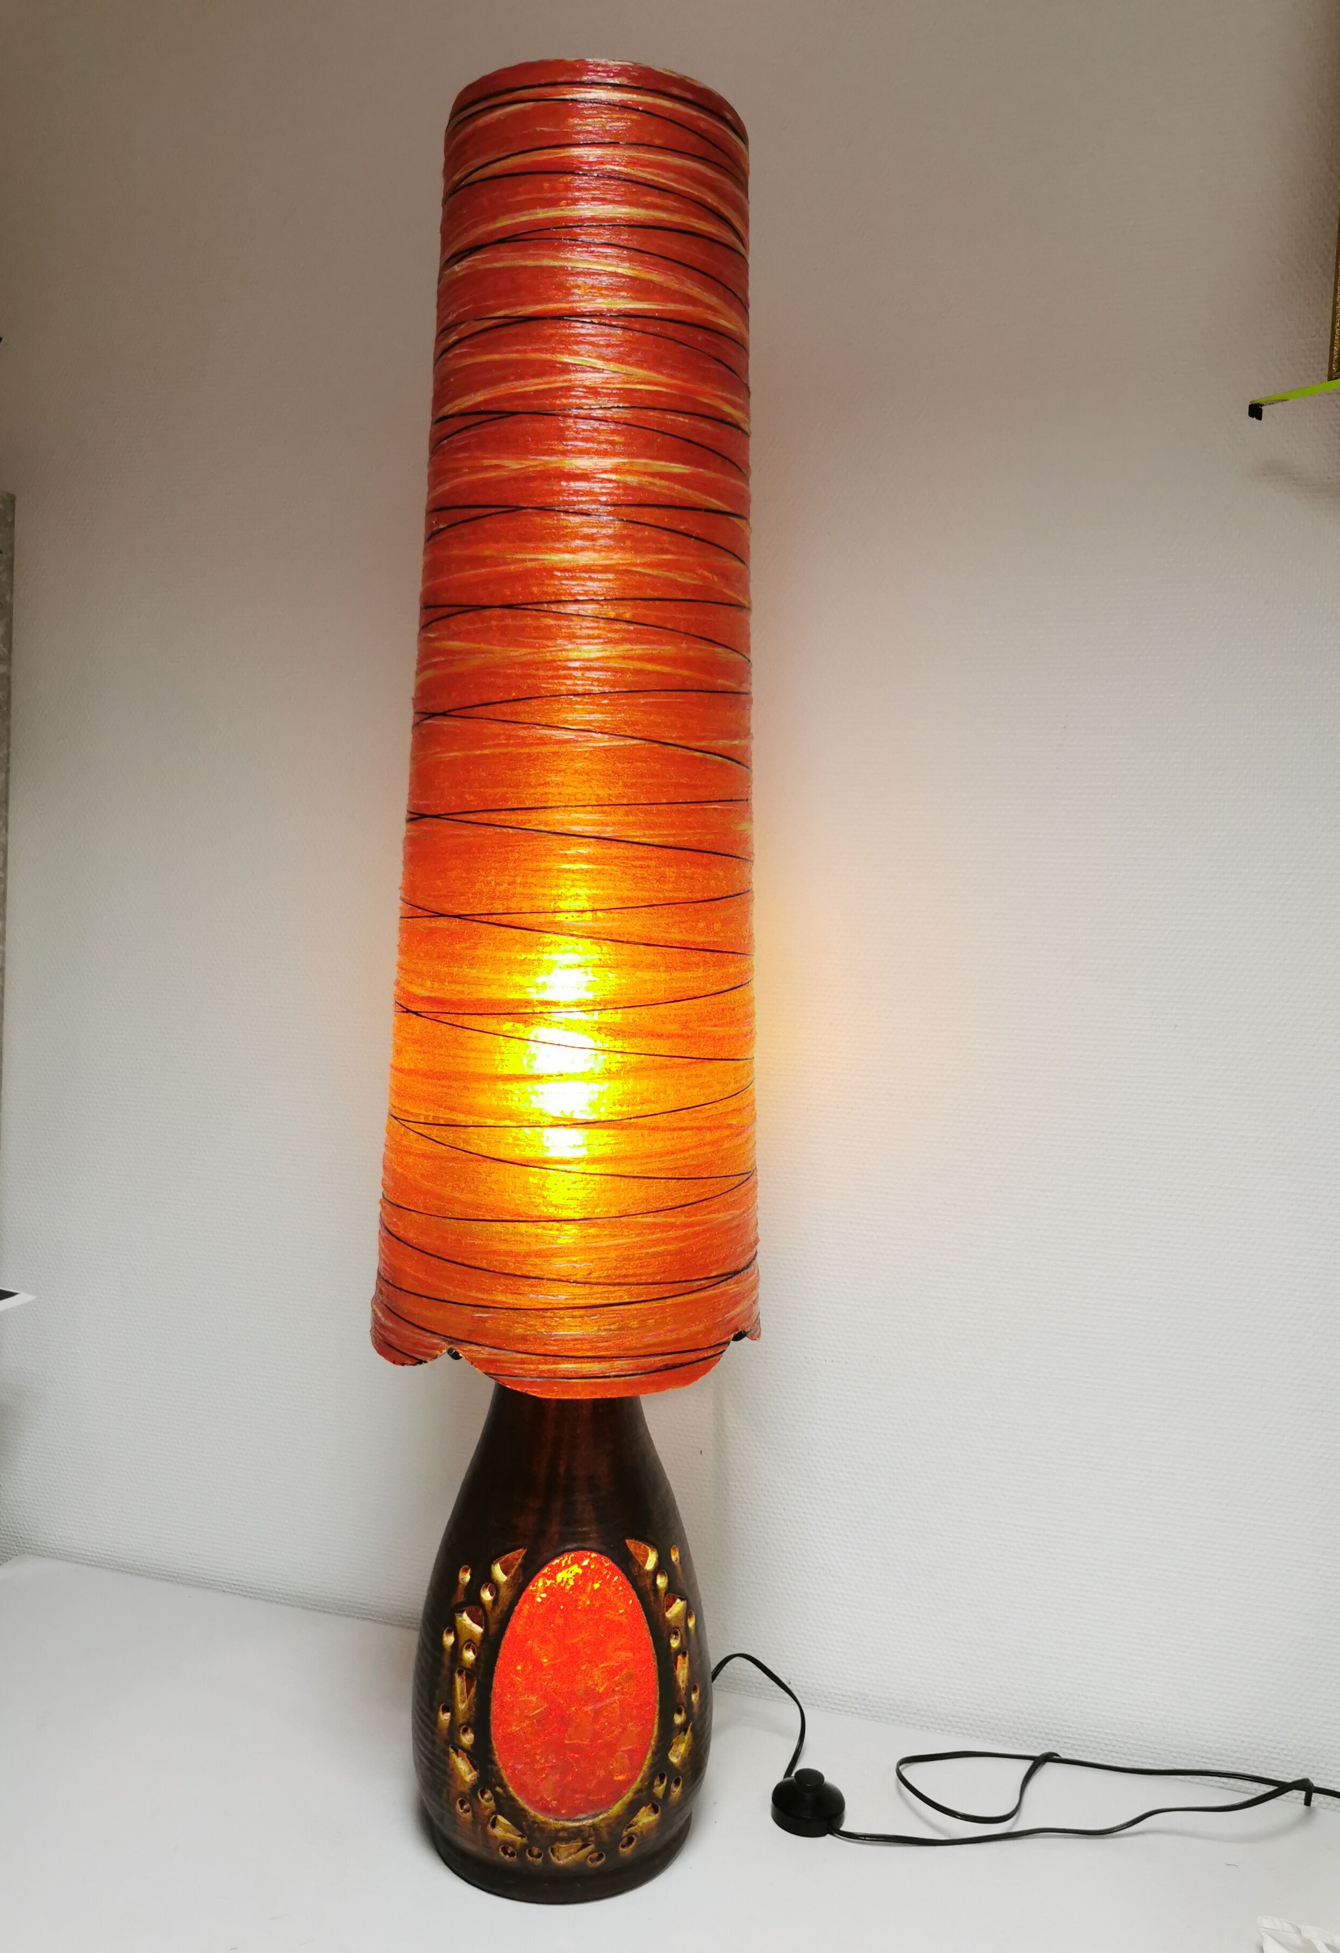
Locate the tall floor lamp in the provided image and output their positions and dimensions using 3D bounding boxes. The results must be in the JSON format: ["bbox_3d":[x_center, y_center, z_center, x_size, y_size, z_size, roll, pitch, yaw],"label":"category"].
[{"bbox_3d":[-0.071,0.028,1.173,0.301,1.295,0.301,1,5,-8],"label":"tall floor lamp"}]

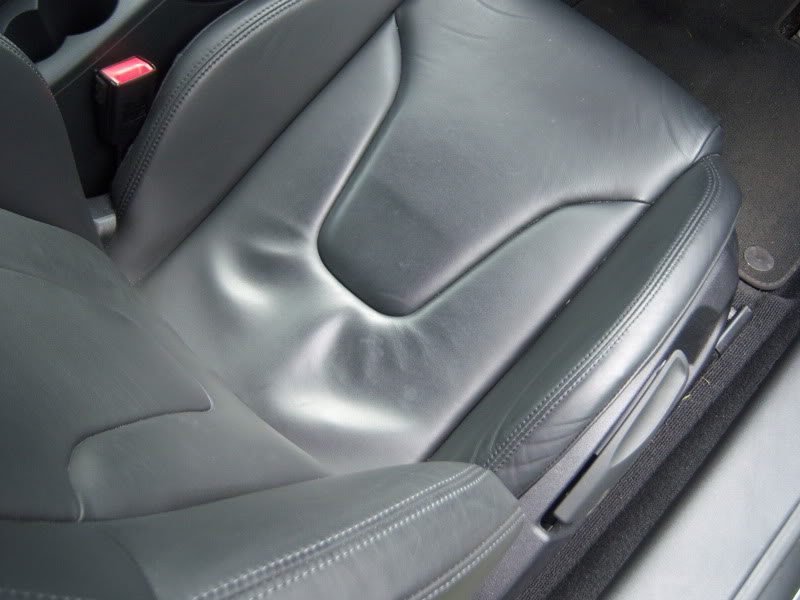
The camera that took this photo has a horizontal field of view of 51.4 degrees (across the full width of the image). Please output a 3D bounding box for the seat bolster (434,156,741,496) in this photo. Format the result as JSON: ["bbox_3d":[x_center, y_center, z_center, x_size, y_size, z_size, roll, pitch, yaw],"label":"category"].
[{"bbox_3d":[0.175,0.040,0.769,0.086,0.102,0.407,39,83,13],"label":"seat bolster"}]

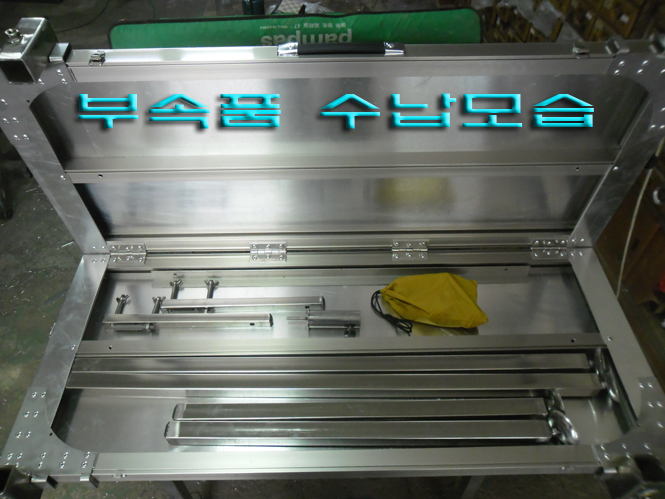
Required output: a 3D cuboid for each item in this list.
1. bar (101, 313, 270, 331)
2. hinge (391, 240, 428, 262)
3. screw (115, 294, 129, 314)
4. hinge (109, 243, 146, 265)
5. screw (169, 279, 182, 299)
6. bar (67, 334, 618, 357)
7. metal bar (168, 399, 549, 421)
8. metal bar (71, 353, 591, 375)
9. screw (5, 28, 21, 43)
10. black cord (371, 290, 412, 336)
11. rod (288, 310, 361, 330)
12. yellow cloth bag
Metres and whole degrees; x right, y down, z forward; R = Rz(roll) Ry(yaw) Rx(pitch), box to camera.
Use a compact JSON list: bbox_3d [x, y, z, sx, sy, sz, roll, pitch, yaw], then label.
[{"bbox_3d":[-0.298,0.147,1.075,0.343,0.022,0.022,0,48,-1],"label":"bar"},{"bbox_3d":[0.166,0.003,1.097,0.078,0.034,0.033,-1,49,0],"label":"hinge"},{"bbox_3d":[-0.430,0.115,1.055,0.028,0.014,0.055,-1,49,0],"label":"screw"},{"bbox_3d":[-0.448,0.010,1.121,0.080,0.034,0.034,-1,48,-1],"label":"hinge"},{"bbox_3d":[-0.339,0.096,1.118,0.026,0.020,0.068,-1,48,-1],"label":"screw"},{"bbox_3d":[0.018,0.186,0.983,1.016,0.034,0.035,-1,49,0],"label":"bar"},{"bbox_3d":[0.050,0.295,0.936,0.662,0.033,0.032,-1,48,-1],"label":"metal bar"},{"bbox_3d":[-0.002,0.226,0.998,0.980,0.033,0.033,0,48,-1],"label":"metal bar"},{"bbox_3d":[-0.480,-0.319,0.775,0.020,0.021,0.018,-1,49,0],"label":"screw"},{"bbox_3d":[0.118,0.126,1.041,0.050,0.022,0.106,-26,53,-20],"label":"black cord"},{"bbox_3d":[-0.017,0.143,1.031,0.145,0.015,0.040,-1,49,0],"label":"rod"},{"bbox_3d":[0.218,0.105,1.101,0.215,0.046,0.110,5,48,4],"label":"yellow cloth bag"}]

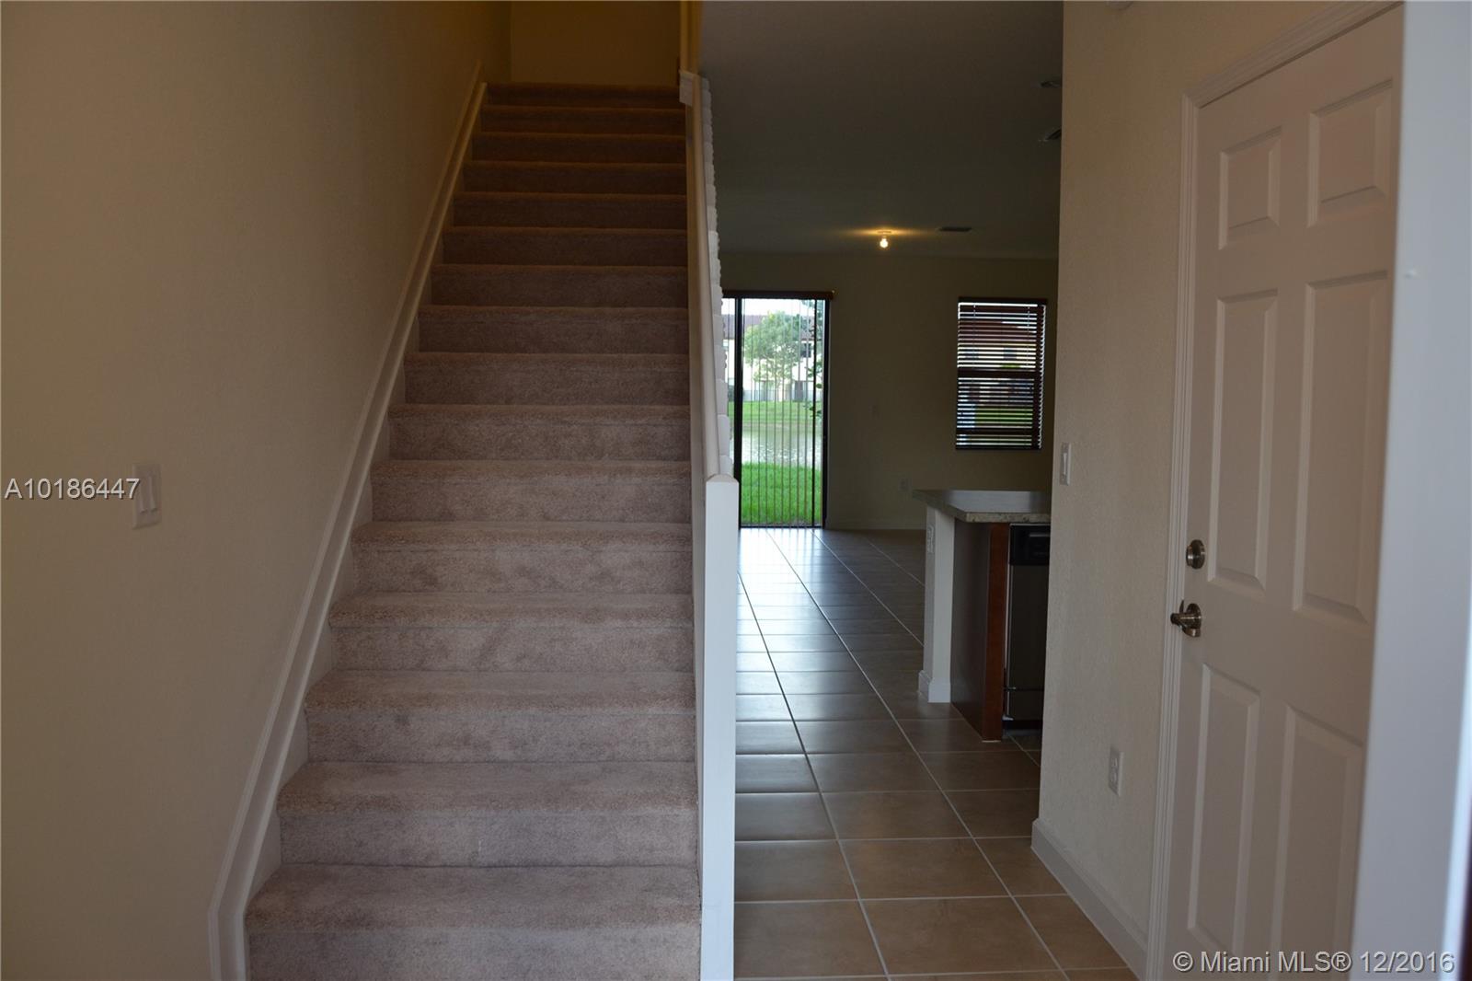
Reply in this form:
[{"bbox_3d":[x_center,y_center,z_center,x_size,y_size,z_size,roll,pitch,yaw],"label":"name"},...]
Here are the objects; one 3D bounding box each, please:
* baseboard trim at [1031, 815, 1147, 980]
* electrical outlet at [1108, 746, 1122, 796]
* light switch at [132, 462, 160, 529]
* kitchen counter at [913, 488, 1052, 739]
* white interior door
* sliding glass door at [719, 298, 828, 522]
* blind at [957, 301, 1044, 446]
[{"bbox_3d":[0.962,1.110,3.042,0.016,0.086,0.840,0,5,-3],"label":"baseboard trim"},{"bbox_3d":[0.976,0.724,2.842,0.008,0.118,0.078,0,5,-3],"label":"electrical outlet"},{"bbox_3d":[-1.140,0.007,2.134,0.010,0.120,0.115,0,5,-3],"label":"light switch"},{"bbox_3d":[1.778,0.515,4.955,1.804,0.935,0.975,0,5,-3],"label":"kitchen counter"},{"bbox_3d":[1.045,0.218,2.091,0.040,2.040,0.810,0,5,-3],"label":"white interior door"},{"bbox_3d":[0.032,-0.796,11.074,1.840,2.390,0.100,0,5,-3],"label":"sliding glass door"},{"bbox_3d":[2.681,-1.176,11.183,0.900,1.525,0.060,0,5,-3],"label":"blind"}]

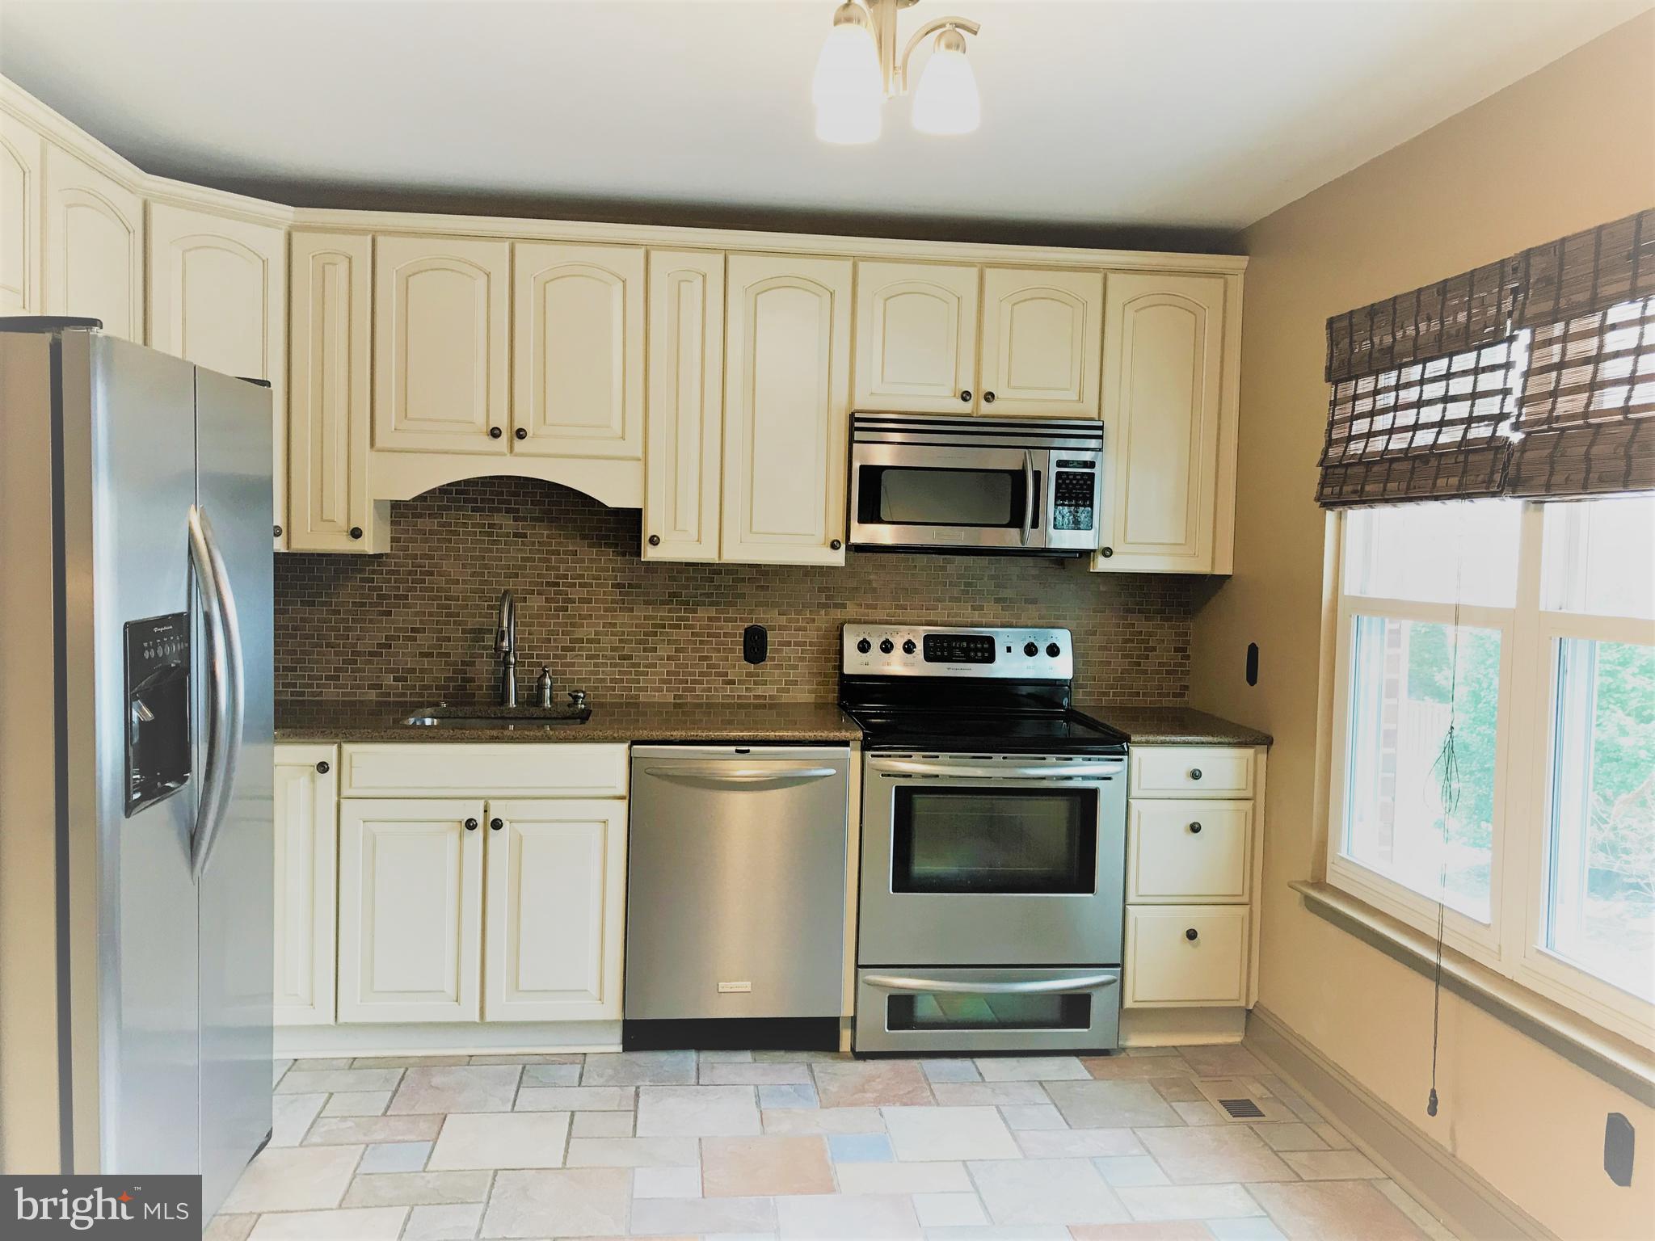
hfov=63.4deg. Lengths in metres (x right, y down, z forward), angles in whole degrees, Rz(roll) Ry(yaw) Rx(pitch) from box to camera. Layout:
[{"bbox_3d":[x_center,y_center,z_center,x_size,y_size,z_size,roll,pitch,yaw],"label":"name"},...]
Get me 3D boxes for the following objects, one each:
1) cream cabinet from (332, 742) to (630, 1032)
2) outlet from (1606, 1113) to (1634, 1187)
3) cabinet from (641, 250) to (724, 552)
[{"bbox_3d":[-0.969,0.735,3.942,0.780,0.857,0.625,1,3,-6],"label":"cream cabinet"},{"bbox_3d":[1.426,0.958,2.416,0.008,0.130,0.074,1,3,-6],"label":"outlet"},{"bbox_3d":[-0.438,-0.635,4.078,0.218,0.905,0.323,1,3,-6],"label":"cabinet"}]

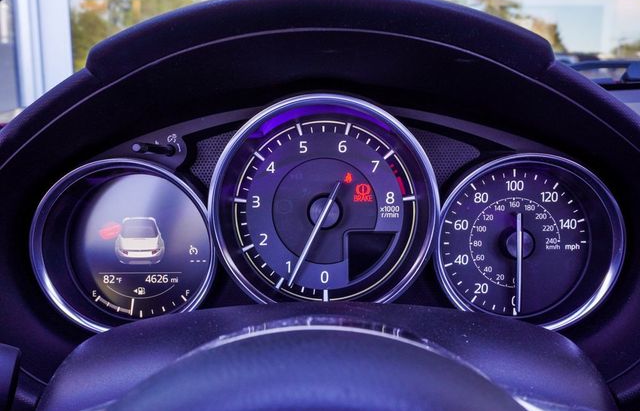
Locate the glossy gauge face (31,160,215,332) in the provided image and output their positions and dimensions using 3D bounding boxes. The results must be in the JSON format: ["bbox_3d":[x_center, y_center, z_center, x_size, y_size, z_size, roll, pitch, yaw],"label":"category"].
[{"bbox_3d":[-0.106,0.022,0.385,0.099,0.097,0.026,-1,-2,-5],"label":"glossy gauge face"}]

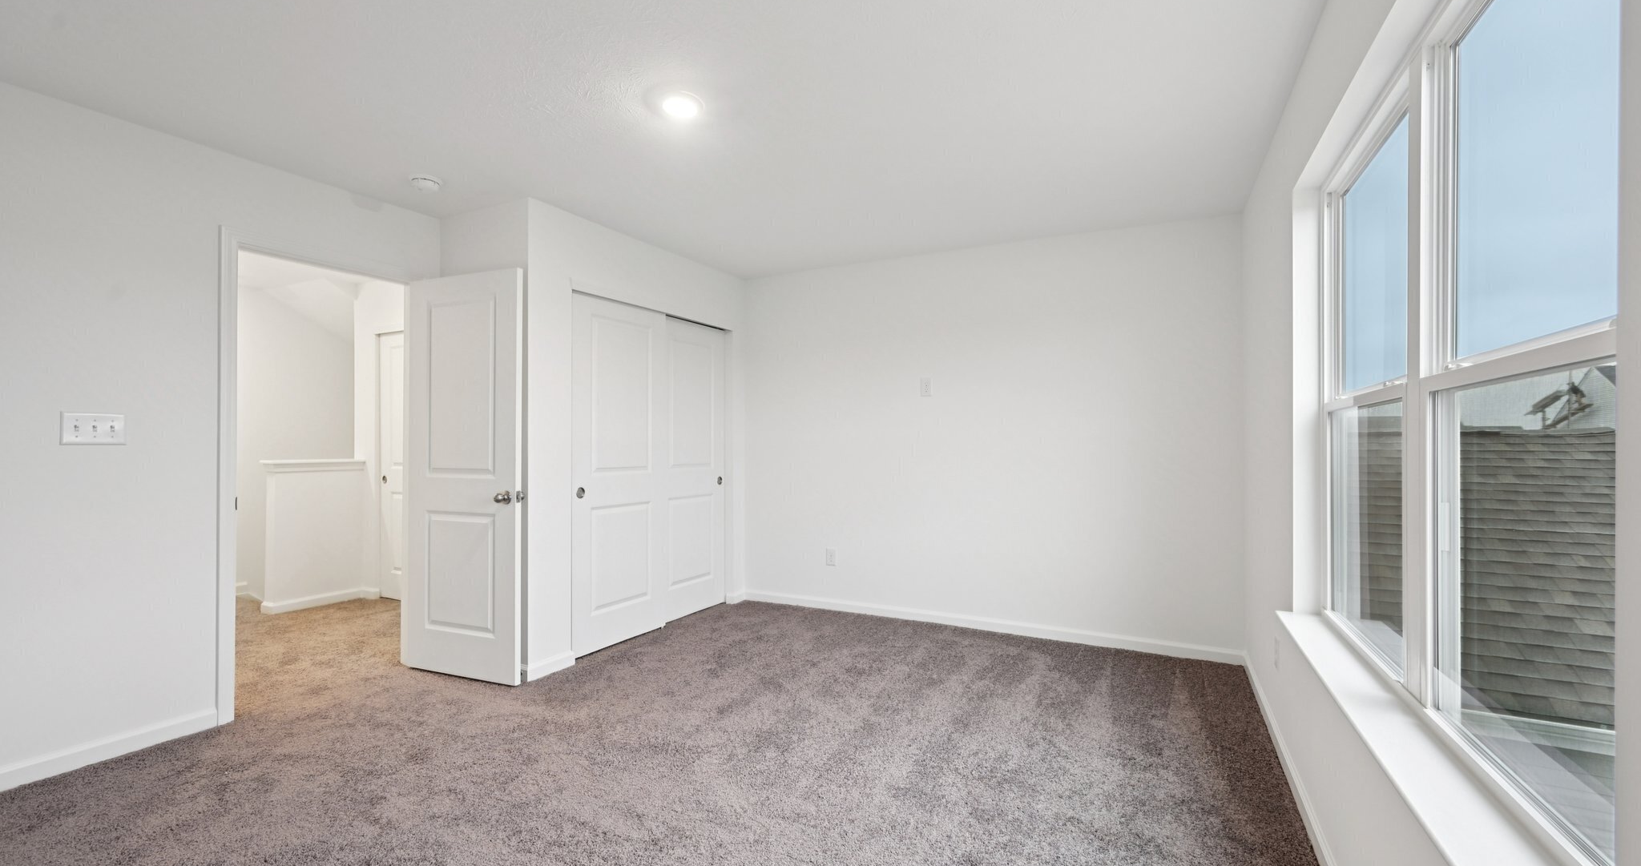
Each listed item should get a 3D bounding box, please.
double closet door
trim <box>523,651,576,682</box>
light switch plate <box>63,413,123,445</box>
[{"bbox_3d":[-1.060,0.236,4.148,0.080,2.000,1.475,0,0,28],"label":"double closet door"},{"bbox_3d":[-1.402,1.207,3.324,0.014,0.083,0.300,0,0,28],"label":"trim"},{"bbox_3d":[-2.713,-0.014,2.384,0.010,0.117,0.165,0,0,28],"label":"light switch plate"}]

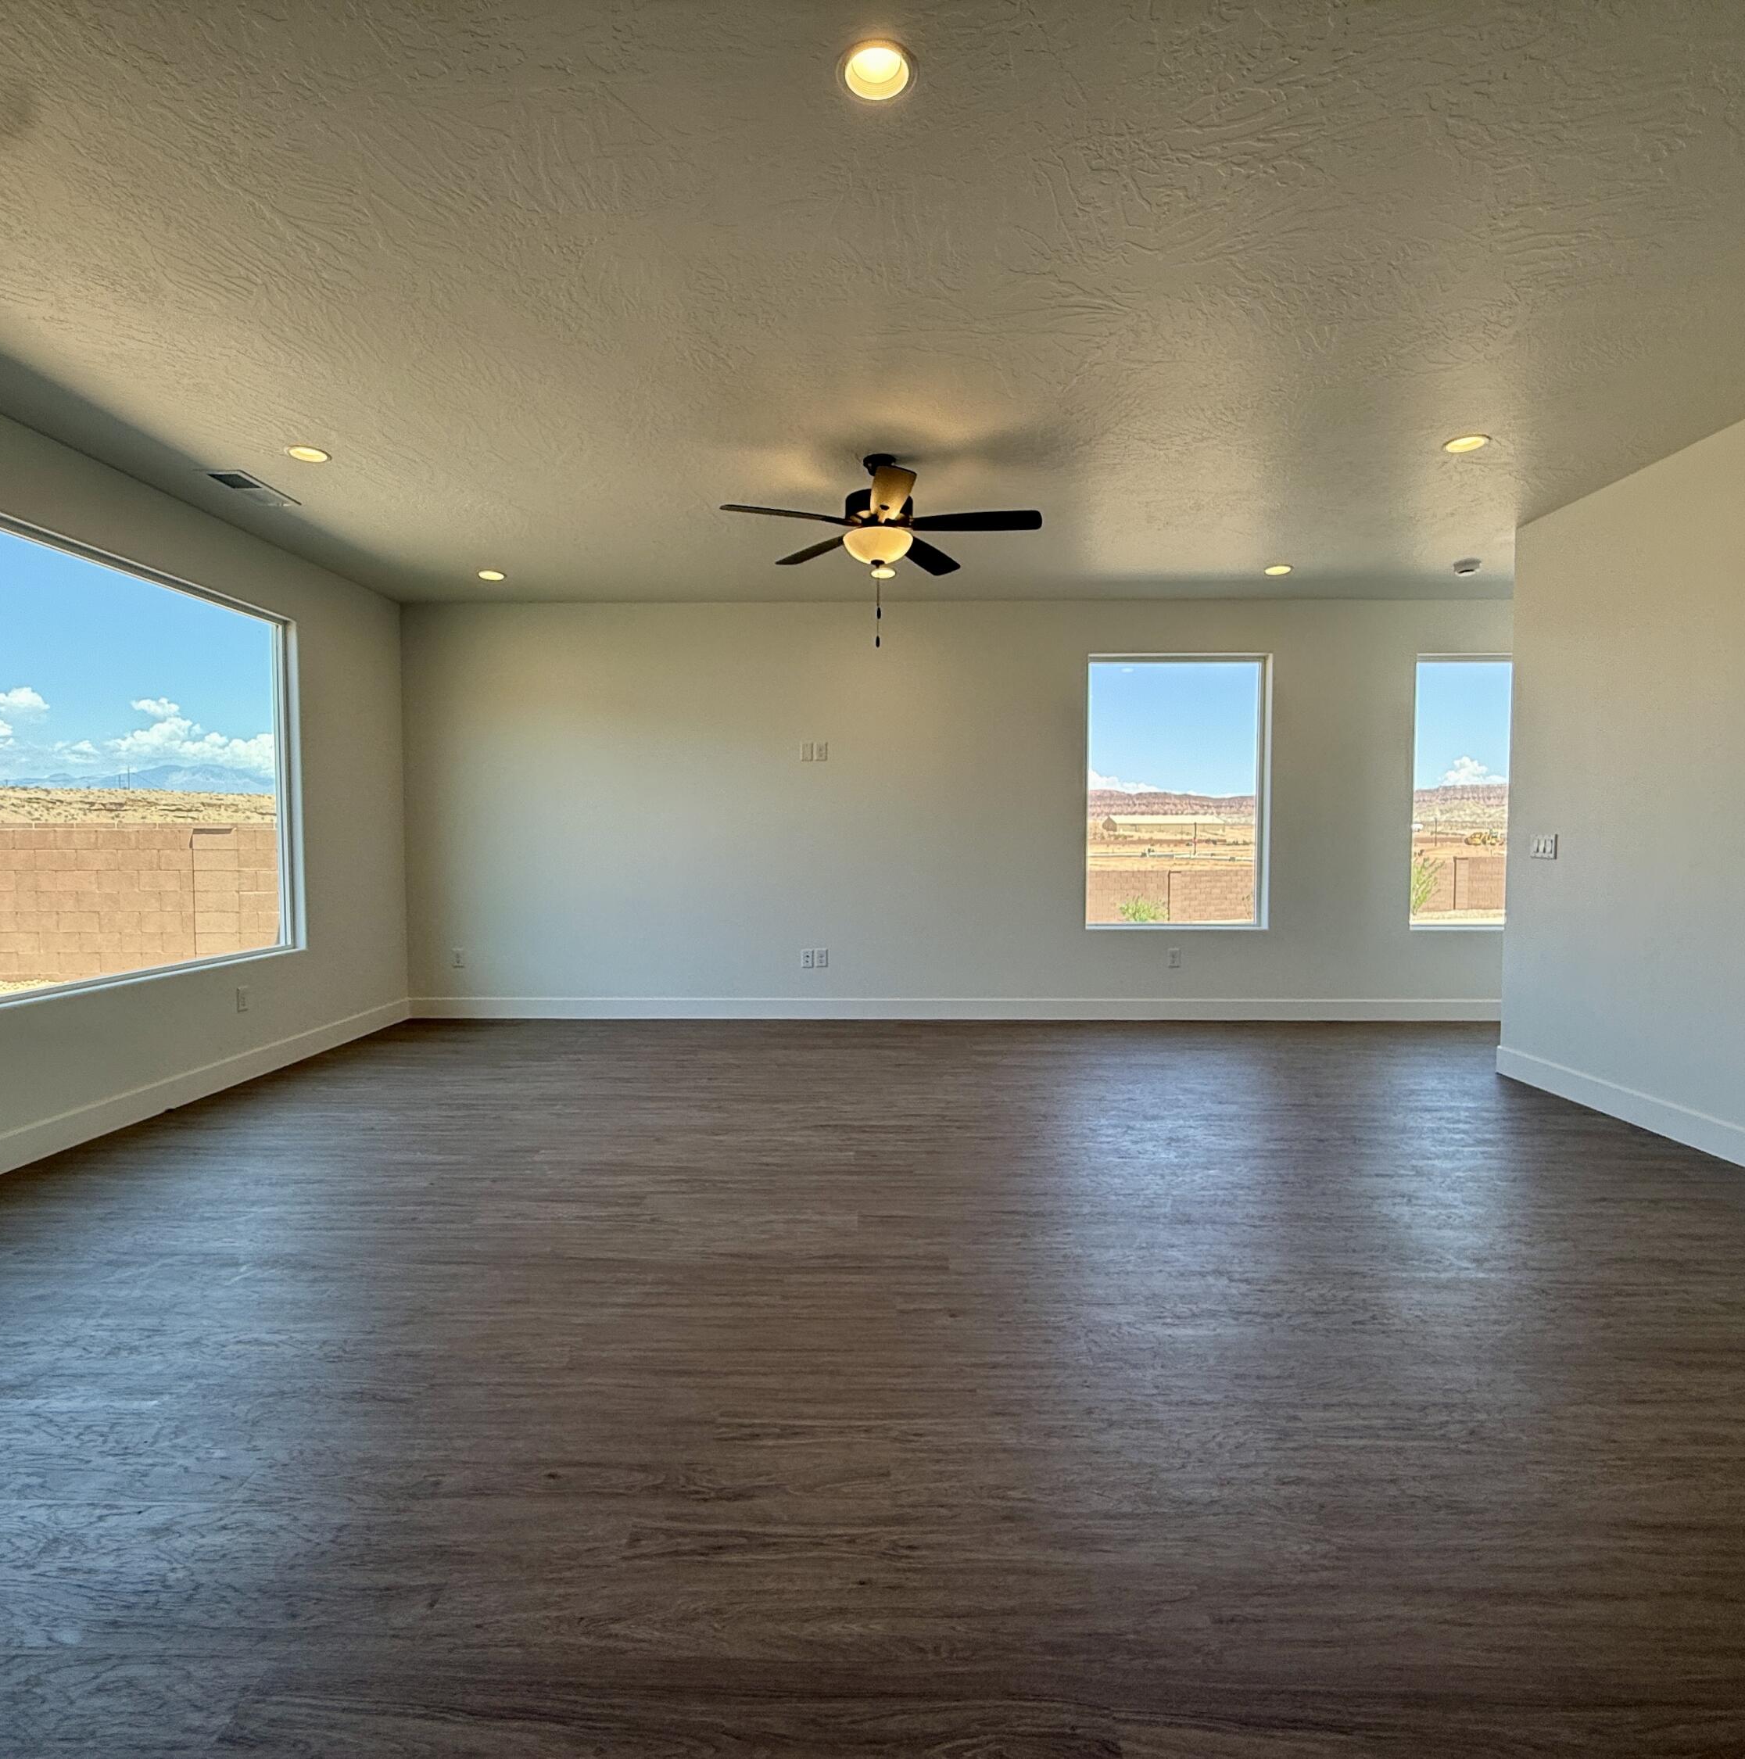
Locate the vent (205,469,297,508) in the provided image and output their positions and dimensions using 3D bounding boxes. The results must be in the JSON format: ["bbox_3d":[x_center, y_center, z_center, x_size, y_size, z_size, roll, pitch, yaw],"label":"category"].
[{"bbox_3d":[-2.738,-1.709,4.170,0.205,0.030,0.410,0,3,1],"label":"vent"}]

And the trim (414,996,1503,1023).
[{"bbox_3d":[0.753,0.862,6.278,7.704,0.145,0.020,0,3,1],"label":"trim"}]

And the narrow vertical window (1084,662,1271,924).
[{"bbox_3d":[2.005,-0.562,6.280,1.190,1.785,0.110,0,3,1],"label":"narrow vertical window"}]

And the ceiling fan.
[{"bbox_3d":[0.030,-1.485,3.859,1.290,0.450,1.290,0,3,1],"label":"ceiling fan"}]

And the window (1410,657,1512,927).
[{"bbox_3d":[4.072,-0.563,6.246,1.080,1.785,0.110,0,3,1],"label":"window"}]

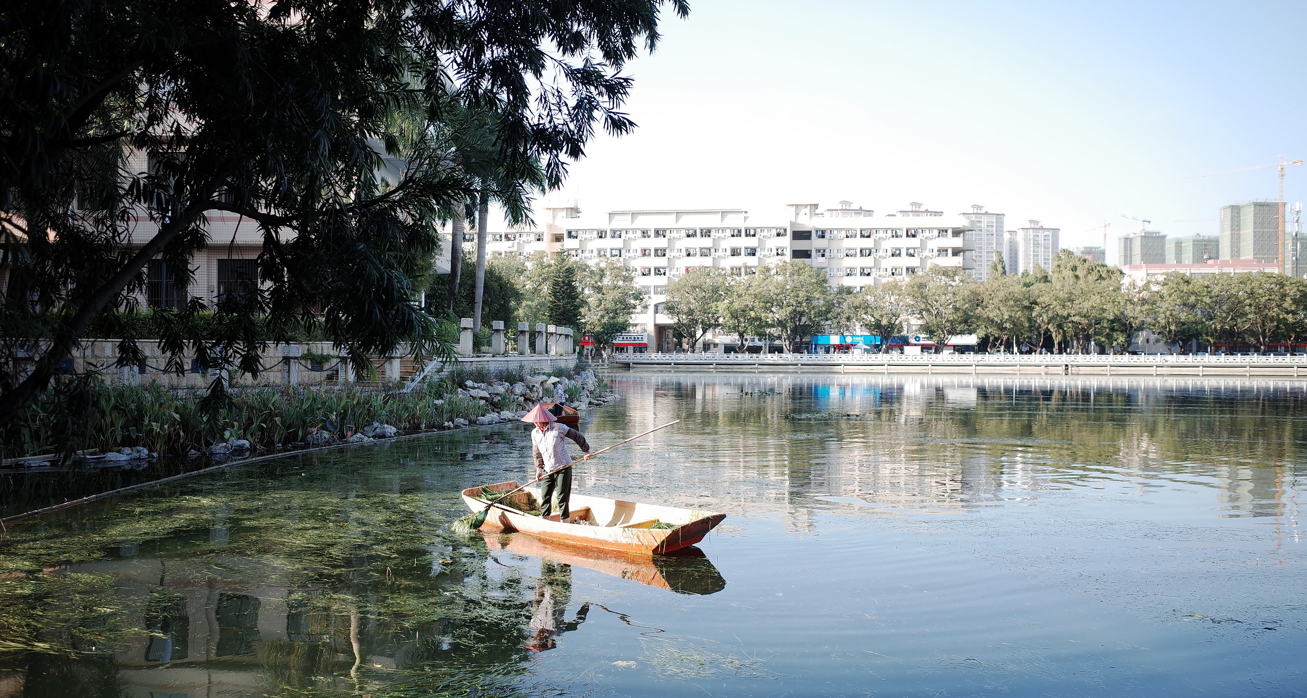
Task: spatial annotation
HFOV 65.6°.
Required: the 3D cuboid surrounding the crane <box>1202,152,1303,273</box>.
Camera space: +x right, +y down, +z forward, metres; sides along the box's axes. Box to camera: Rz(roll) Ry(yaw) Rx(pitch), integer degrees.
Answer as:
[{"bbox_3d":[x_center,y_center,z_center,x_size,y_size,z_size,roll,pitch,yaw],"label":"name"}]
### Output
[{"bbox_3d":[392.000,-59.869,674.000,3.500,130.000,73.000,0,0,-36],"label":"crane"}]

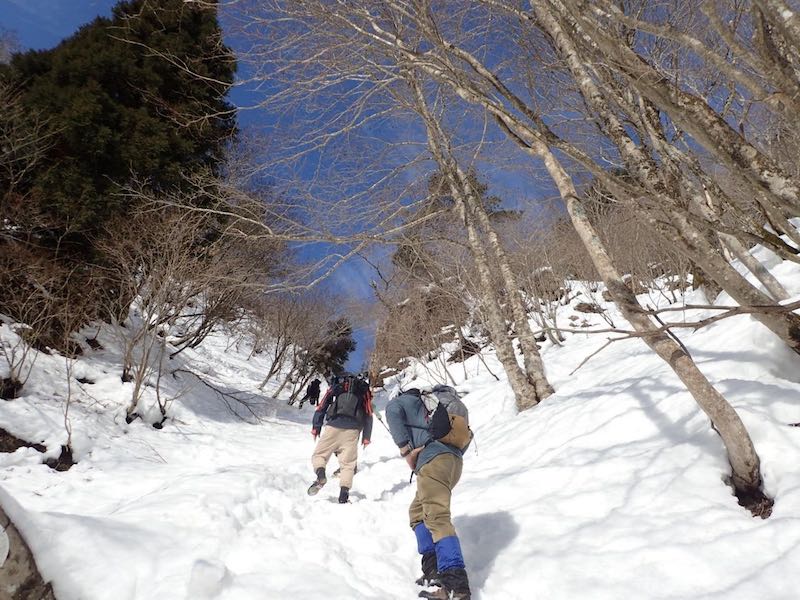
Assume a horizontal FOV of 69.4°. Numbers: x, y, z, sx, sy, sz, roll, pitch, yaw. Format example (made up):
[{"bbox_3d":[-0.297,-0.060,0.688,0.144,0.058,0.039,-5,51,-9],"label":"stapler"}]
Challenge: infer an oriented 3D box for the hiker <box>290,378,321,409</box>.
[{"bbox_3d":[-4.500,4.700,28.800,0.750,1.550,0.950,-14,-28,27],"label":"hiker"}]

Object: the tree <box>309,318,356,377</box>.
[{"bbox_3d":[-5.600,4.100,47.200,4.000,5.400,4.000,0,-25,0],"label":"tree"}]

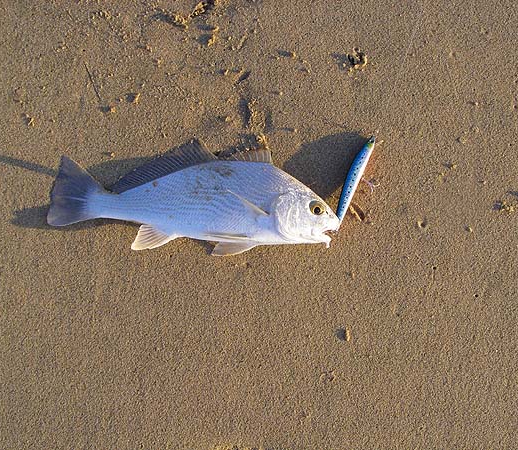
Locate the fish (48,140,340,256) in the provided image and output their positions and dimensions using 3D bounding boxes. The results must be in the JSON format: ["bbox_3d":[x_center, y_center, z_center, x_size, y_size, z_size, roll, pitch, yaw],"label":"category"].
[{"bbox_3d":[-0.066,-0.029,0.700,0.304,0.043,0.127,7,79,1],"label":"fish"}]

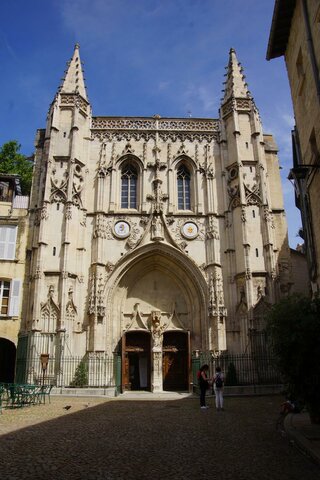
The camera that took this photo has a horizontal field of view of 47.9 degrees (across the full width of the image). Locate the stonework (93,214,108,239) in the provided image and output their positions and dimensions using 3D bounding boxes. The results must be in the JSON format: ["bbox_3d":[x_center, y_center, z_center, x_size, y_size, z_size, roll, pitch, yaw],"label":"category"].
[{"bbox_3d":[-3.590,-0.779,21.840,0.911,1.523,0.450,0,-16,-2],"label":"stonework"}]

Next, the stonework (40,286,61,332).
[{"bbox_3d":[-5.897,3.635,19.299,1.078,2.559,0.400,0,-17,-2],"label":"stonework"}]

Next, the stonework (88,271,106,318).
[{"bbox_3d":[-3.617,3.177,20.630,1.075,2.610,0.600,0,-16,-2],"label":"stonework"}]

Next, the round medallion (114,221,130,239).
[{"bbox_3d":[-2.301,-0.626,21.945,1.033,1.167,0.200,0,-16,-2],"label":"round medallion"}]

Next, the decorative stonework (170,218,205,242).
[{"bbox_3d":[1.690,-0.613,22.033,2.089,1.494,0.300,0,-17,-2],"label":"decorative stonework"}]

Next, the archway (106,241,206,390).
[{"bbox_3d":[-0.147,4.472,21.100,5.657,8.232,1.500,0,-16,-2],"label":"archway"}]

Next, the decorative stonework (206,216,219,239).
[{"bbox_3d":[3.188,-0.665,22.041,0.734,1.536,0.450,0,-16,-2],"label":"decorative stonework"}]

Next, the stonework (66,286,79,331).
[{"bbox_3d":[-4.717,3.686,19.452,0.320,2.341,0.750,-13,-20,36],"label":"stonework"}]

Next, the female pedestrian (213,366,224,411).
[{"bbox_3d":[2.457,6.086,14.751,0.470,1.650,0.420,4,-18,-14],"label":"female pedestrian"}]

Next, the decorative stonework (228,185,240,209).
[{"bbox_3d":[4.582,-2.670,22.140,0.300,1.219,0.950,10,-20,-30],"label":"decorative stonework"}]

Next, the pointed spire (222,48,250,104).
[{"bbox_3d":[5.212,-11.300,24.983,1.800,4.959,1.650,0,-16,-2],"label":"pointed spire"}]

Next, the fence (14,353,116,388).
[{"bbox_3d":[-4.781,6.761,18.541,5.309,1.648,0.150,0,-17,-2],"label":"fence"}]

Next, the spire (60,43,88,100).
[{"bbox_3d":[-6.002,-11.773,25.354,2.300,5.216,1.989,0,-17,-2],"label":"spire"}]

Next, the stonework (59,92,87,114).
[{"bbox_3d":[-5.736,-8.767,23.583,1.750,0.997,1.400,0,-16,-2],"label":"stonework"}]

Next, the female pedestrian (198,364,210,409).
[{"bbox_3d":[1.883,6.068,14.926,0.480,1.650,0.430,1,-17,-5],"label":"female pedestrian"}]

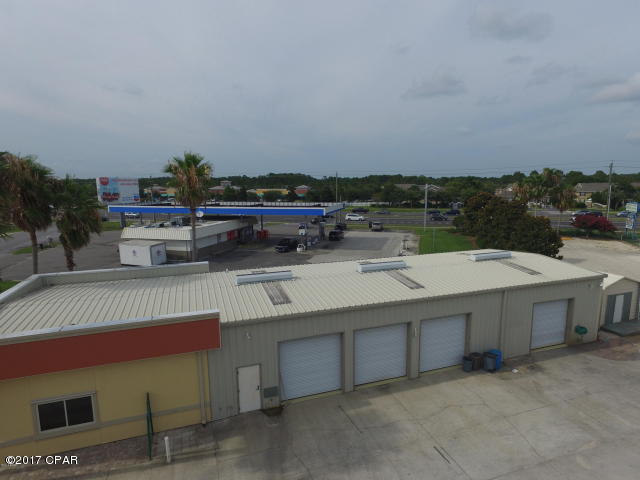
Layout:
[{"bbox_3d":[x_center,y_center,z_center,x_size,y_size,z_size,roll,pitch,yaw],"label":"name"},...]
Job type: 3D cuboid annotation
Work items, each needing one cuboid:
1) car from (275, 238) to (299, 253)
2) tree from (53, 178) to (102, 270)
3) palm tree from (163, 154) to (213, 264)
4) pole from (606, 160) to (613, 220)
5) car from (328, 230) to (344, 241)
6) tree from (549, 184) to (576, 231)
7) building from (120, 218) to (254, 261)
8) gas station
[{"bbox_3d":[-4.745,0.508,54.350,2.000,1.820,5.100,1,9,14],"label":"car"},{"bbox_3d":[-21.280,-0.403,32.758,4.200,10.288,4.200,-1,8,0],"label":"tree"},{"bbox_3d":[-13.112,-2.302,37.040,4.700,12.617,4.700,-1,8,0],"label":"palm tree"},{"bbox_3d":[59.061,-9.144,75.570,0.600,13.327,0.450,-1,8,0],"label":"pole"},{"bbox_3d":[2.939,-1.013,64.347,1.900,1.730,4.700,1,9,14],"label":"car"},{"bbox_3d":[46.712,-6.026,70.956,4.600,8.776,4.600,-1,8,0],"label":"tree"},{"bbox_3d":[-18.961,-0.931,57.349,10.200,4.100,18.700,1,9,14],"label":"building"},{"bbox_3d":[-15.638,-3.325,66.806,38.200,6.000,16.500,1,9,14],"label":"gas station"}]

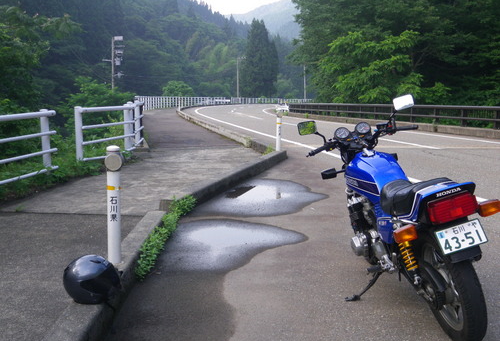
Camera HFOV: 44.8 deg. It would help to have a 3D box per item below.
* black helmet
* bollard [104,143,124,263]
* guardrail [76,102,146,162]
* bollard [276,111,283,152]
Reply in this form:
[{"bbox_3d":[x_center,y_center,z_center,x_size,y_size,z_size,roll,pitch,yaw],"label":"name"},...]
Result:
[{"bbox_3d":[-0.912,0.625,3.514,0.330,0.270,0.260,1,8,10],"label":"black helmet"},{"bbox_3d":[-0.949,0.239,4.258,0.120,0.840,0.140,-2,8,-13],"label":"bollard"},{"bbox_3d":[-2.566,-0.883,12.204,0.460,0.960,4.400,1,8,5],"label":"guardrail"},{"bbox_3d":[0.570,-0.775,11.852,0.120,0.840,0.140,-2,8,-14],"label":"bollard"}]

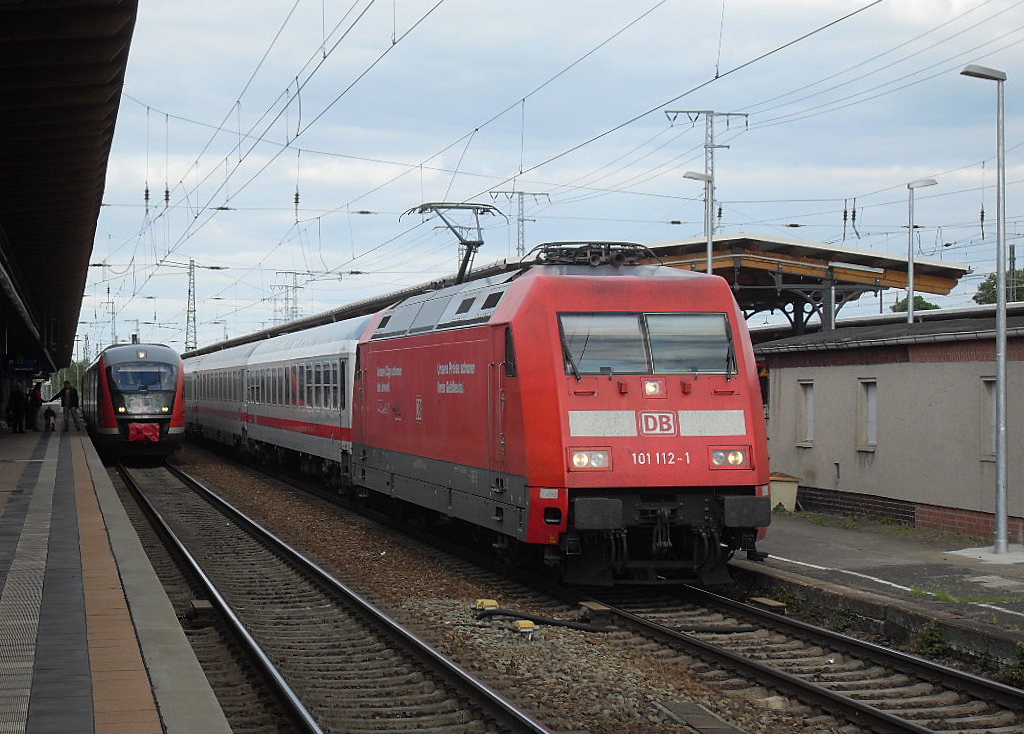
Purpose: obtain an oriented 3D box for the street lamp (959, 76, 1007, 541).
[{"bbox_3d":[6.290,-0.780,31.200,0.600,6.500,0.240,0,-1,-11],"label":"street lamp"}]

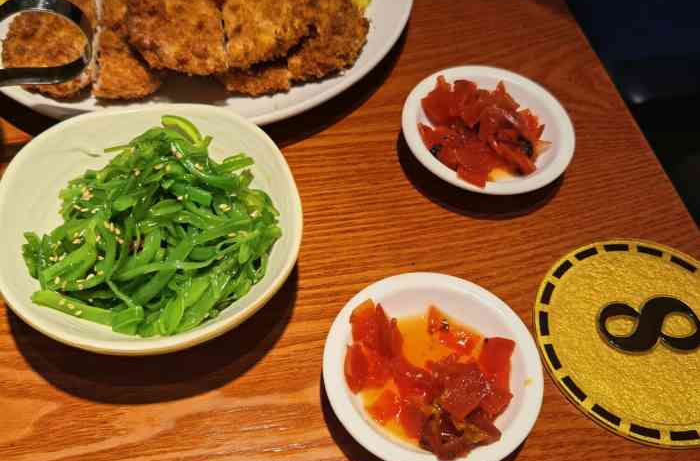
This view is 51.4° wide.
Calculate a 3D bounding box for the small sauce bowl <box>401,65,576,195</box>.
[{"bbox_3d":[0.071,-0.048,0.381,0.088,0.023,0.088,3,55,-4],"label":"small sauce bowl"}]

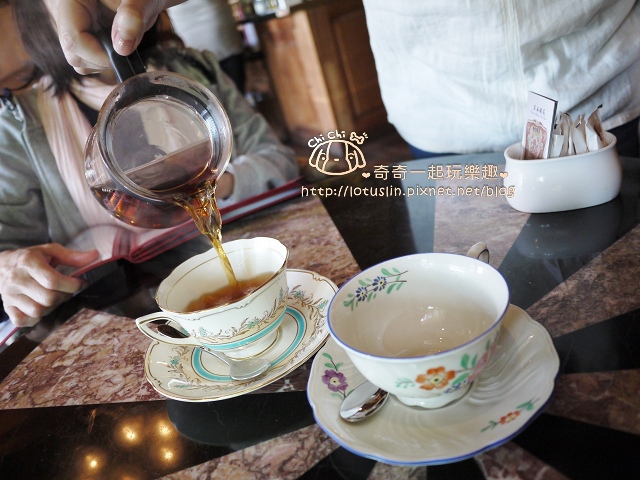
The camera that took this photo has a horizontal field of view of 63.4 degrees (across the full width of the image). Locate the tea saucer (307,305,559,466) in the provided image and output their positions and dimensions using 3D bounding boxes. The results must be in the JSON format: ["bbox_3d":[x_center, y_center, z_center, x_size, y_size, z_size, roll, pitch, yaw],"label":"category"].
[{"bbox_3d":[0.065,0.080,0.310,0.145,0.021,0.145,-14,26,7],"label":"tea saucer"}]

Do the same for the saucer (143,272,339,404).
[{"bbox_3d":[-0.053,0.072,0.387,0.149,0.021,0.149,-14,26,7],"label":"saucer"}]

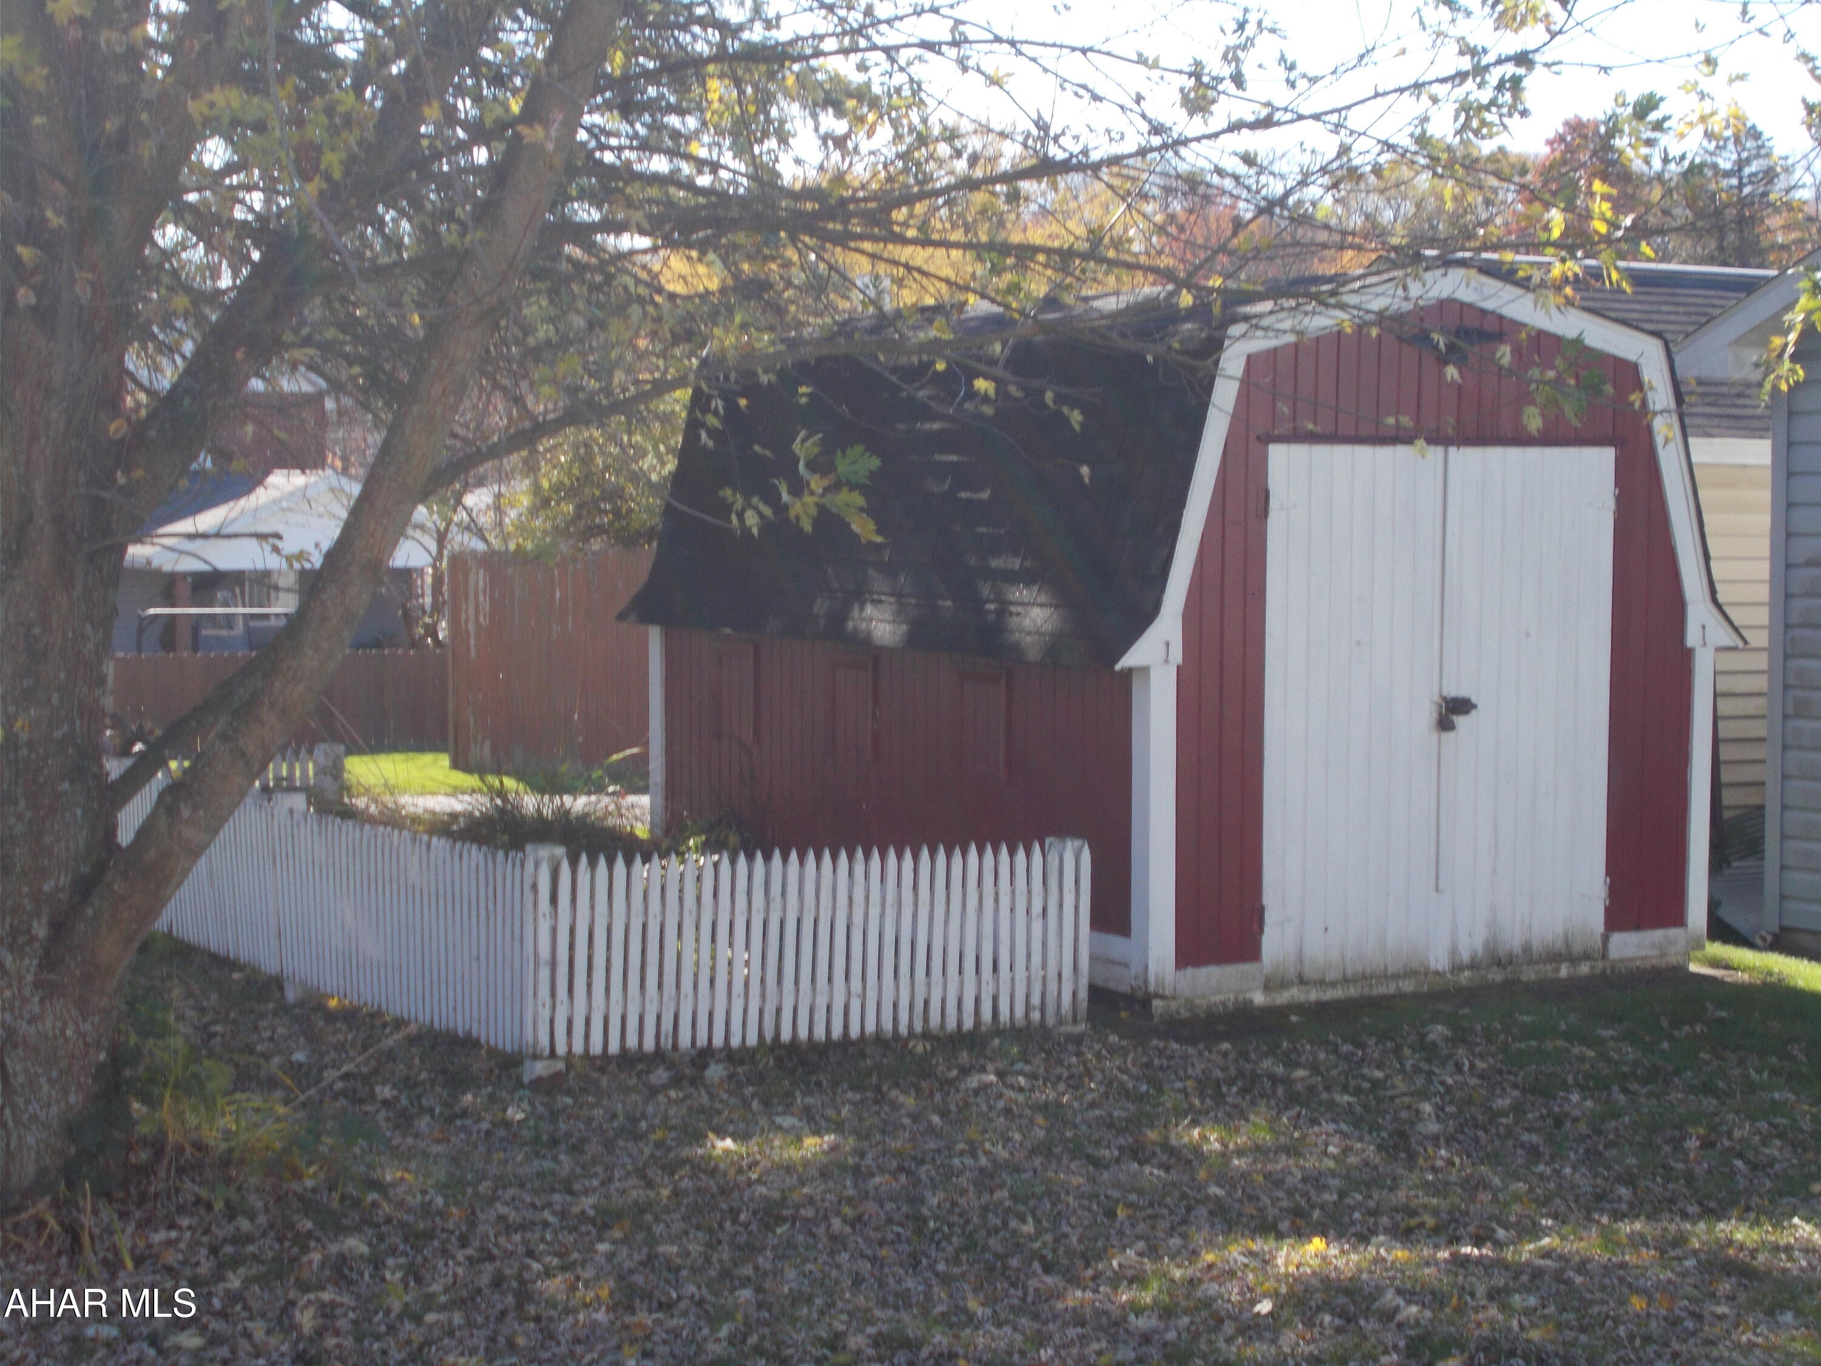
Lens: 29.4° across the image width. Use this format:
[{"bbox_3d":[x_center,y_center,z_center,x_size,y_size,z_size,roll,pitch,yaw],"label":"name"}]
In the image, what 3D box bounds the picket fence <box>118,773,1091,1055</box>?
[{"bbox_3d":[-1.289,0.688,12.329,1.940,0.655,4.000,-2,4,-30],"label":"picket fence"}]

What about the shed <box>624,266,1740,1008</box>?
[{"bbox_3d":[0.911,-0.292,13.558,2.750,2.490,3.800,-2,4,-30],"label":"shed"}]

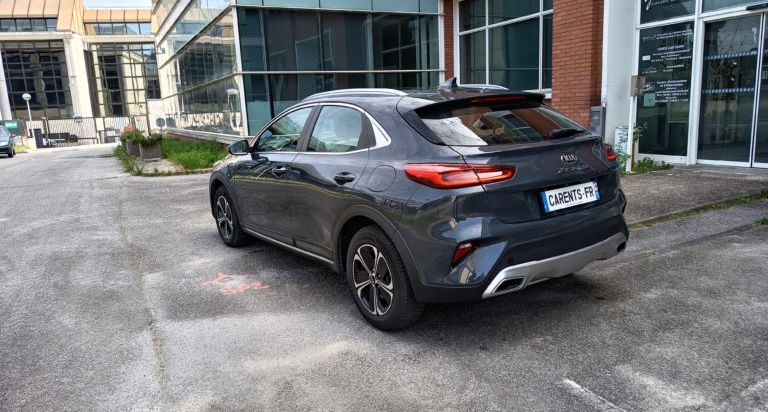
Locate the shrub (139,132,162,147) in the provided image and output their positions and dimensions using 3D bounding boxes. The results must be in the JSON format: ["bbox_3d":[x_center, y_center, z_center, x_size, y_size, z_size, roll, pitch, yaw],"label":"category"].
[{"bbox_3d":[-7.053,-2.009,16.084,0.660,0.410,0.600,-4,11,-5],"label":"shrub"}]

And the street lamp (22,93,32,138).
[{"bbox_3d":[-17.995,-4.367,27.200,0.460,2.900,0.460,-3,11,0],"label":"street lamp"}]

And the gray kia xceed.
[{"bbox_3d":[-0.161,-0.277,4.719,1.830,1.485,4.395,-10,13,-34],"label":"gray kia xceed"}]

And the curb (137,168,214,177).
[{"bbox_3d":[-4.790,-0.812,12.501,1.850,0.110,0.170,-4,11,-5],"label":"curb"}]

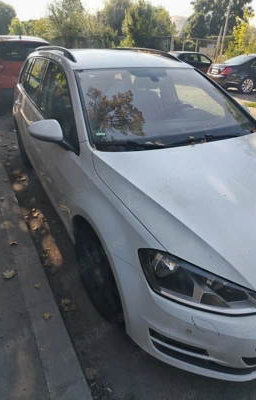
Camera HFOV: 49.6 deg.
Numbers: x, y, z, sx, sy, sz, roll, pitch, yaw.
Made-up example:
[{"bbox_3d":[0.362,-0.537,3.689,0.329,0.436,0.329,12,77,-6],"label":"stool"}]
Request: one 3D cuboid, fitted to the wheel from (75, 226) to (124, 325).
[{"bbox_3d":[-0.118,0.451,1.740,0.210,0.630,0.630,-17,35,-31],"label":"wheel"}]

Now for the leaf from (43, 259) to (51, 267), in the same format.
[{"bbox_3d":[-0.642,0.498,2.197,0.070,0.020,0.080,-13,33,-24],"label":"leaf"}]

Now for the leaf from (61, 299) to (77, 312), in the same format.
[{"bbox_3d":[-0.407,0.714,1.878,0.120,0.020,0.072,24,36,33],"label":"leaf"}]

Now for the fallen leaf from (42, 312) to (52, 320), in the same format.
[{"bbox_3d":[-0.480,0.690,1.649,0.060,0.018,0.060,-13,33,-24],"label":"fallen leaf"}]

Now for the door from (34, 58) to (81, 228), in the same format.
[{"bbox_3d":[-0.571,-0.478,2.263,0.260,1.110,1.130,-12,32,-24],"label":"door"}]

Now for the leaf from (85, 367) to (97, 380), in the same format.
[{"bbox_3d":[-0.200,0.934,1.500,0.067,0.012,0.058,15,31,21],"label":"leaf"}]

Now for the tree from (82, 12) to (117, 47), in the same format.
[{"bbox_3d":[-2.122,-12.067,20.637,2.800,3.400,2.800,-1,30,-5],"label":"tree"}]

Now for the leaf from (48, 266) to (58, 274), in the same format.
[{"bbox_3d":[-0.572,0.541,2.127,0.080,0.020,0.080,-13,33,-24],"label":"leaf"}]

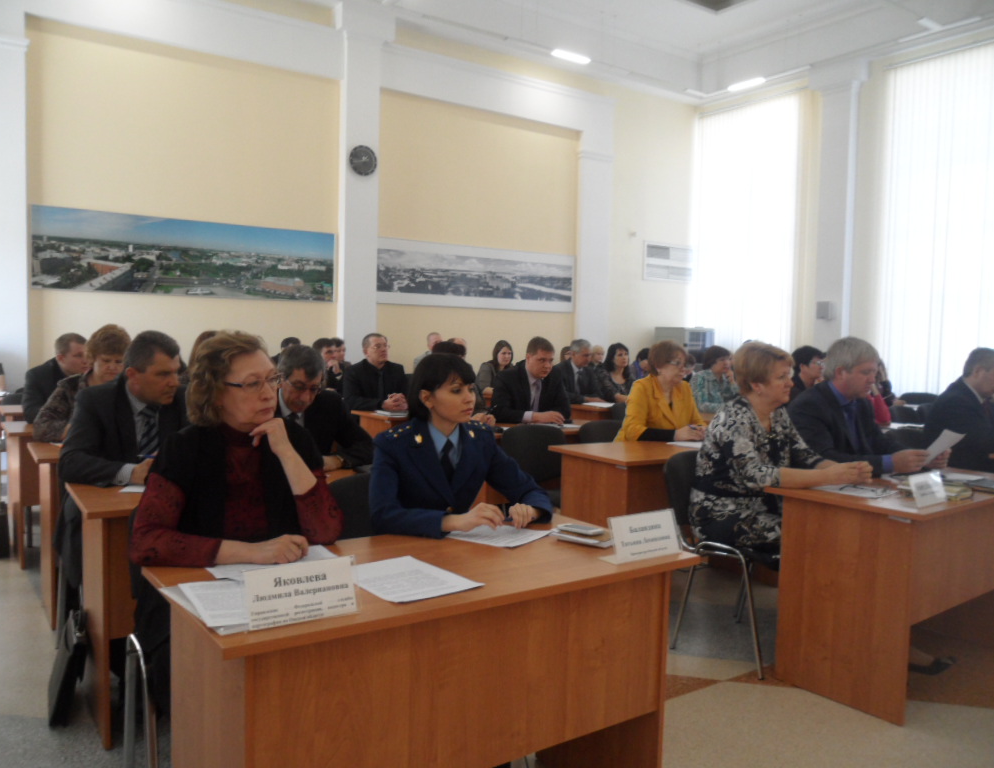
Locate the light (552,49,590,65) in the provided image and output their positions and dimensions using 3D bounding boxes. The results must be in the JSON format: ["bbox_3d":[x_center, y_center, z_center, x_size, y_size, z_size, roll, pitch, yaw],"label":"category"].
[{"bbox_3d":[0.901,-3.896,9.536,0.600,0.080,0.100,-1,4,-35],"label":"light"}]

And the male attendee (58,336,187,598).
[{"bbox_3d":[-1.350,0.450,3.063,0.600,1.300,0.770,-1,4,-35],"label":"male attendee"}]

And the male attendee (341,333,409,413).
[{"bbox_3d":[-0.898,0.281,6.087,0.560,1.330,0.750,-1,4,-35],"label":"male attendee"}]

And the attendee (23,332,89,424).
[{"bbox_3d":[-2.695,0.328,4.992,0.520,1.300,0.700,-1,4,-35],"label":"attendee"}]

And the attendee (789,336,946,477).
[{"bbox_3d":[1.569,0.467,3.622,0.600,1.350,0.780,-1,4,-35],"label":"attendee"}]

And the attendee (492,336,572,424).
[{"bbox_3d":[0.262,0.335,5.621,0.600,1.330,0.760,-1,4,-35],"label":"attendee"}]

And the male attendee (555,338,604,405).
[{"bbox_3d":[0.780,0.246,7.430,0.530,1.340,0.700,-1,4,-35],"label":"male attendee"}]

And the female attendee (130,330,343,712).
[{"bbox_3d":[-0.644,0.518,2.027,0.530,1.300,0.700,-1,4,-35],"label":"female attendee"}]

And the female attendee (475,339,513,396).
[{"bbox_3d":[0.087,0.205,8.182,0.540,1.300,0.750,-1,4,-35],"label":"female attendee"}]

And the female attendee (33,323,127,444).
[{"bbox_3d":[-2.017,0.363,4.081,0.580,1.330,0.750,-1,4,-35],"label":"female attendee"}]

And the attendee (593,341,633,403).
[{"bbox_3d":[1.206,0.253,7.728,0.470,1.310,0.680,-1,4,-35],"label":"attendee"}]

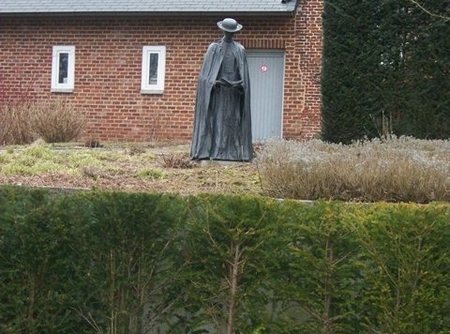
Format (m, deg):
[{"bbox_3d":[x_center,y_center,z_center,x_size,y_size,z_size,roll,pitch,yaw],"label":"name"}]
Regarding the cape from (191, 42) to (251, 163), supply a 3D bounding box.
[{"bbox_3d":[-0.046,-1.086,12.150,0.830,2.000,0.650,2,-1,-15],"label":"cape"}]

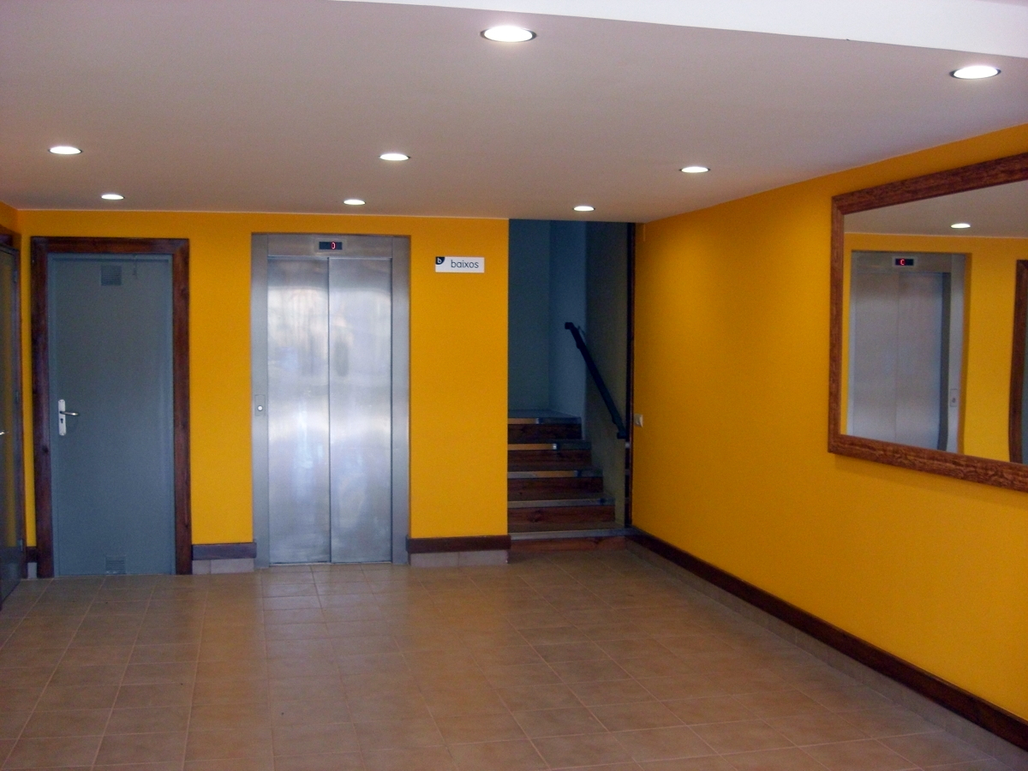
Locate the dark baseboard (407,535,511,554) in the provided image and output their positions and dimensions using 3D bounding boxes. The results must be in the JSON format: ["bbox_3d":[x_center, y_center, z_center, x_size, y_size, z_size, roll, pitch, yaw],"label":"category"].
[{"bbox_3d":[-0.359,1.046,7.442,0.696,0.101,0.025,0,3,-13],"label":"dark baseboard"}]

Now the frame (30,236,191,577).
[{"bbox_3d":[-2.462,0.138,6.945,0.915,2.077,0.100,0,3,-13],"label":"frame"}]

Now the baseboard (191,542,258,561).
[{"bbox_3d":[-1.823,1.046,7.109,0.390,0.098,0.025,0,3,-13],"label":"baseboard"}]

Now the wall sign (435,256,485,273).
[{"bbox_3d":[-0.350,-0.784,7.351,0.323,0.099,0.015,0,3,-13],"label":"wall sign"}]

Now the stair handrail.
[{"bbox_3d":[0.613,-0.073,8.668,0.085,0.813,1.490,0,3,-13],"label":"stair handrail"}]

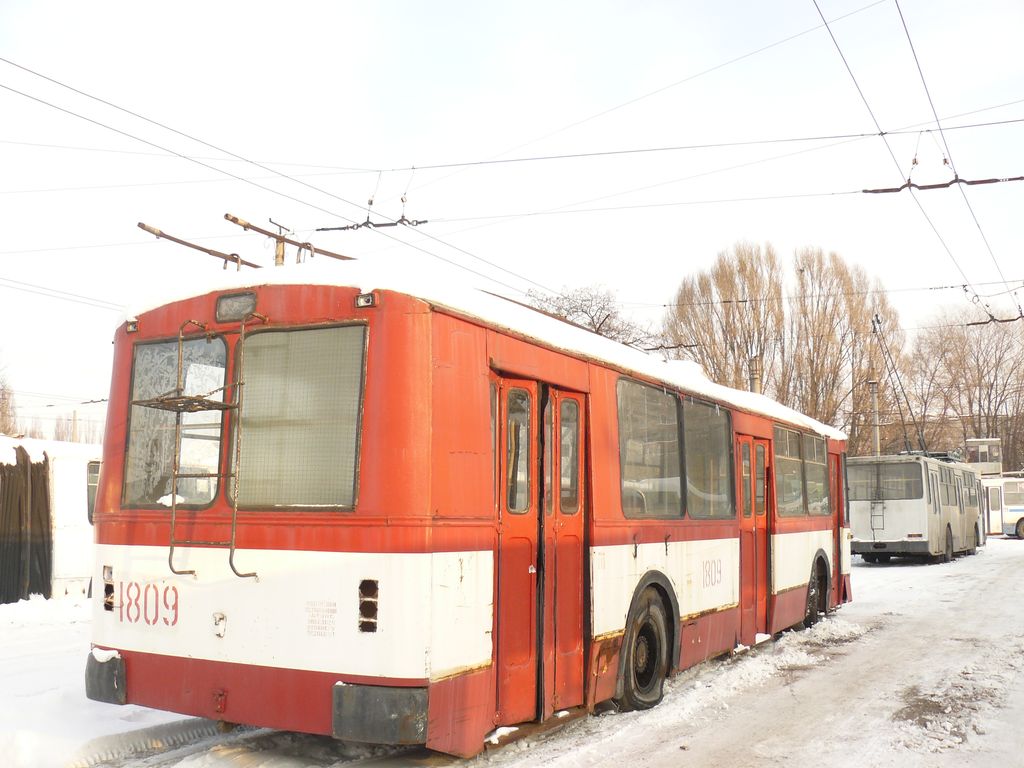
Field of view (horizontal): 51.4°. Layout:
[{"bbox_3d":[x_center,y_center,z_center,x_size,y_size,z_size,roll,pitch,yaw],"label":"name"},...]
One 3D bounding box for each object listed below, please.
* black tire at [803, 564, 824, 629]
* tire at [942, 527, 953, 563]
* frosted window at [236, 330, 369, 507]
[{"bbox_3d":[3.789,2.674,13.617,0.280,0.980,1.000,-1,-7,20],"label":"black tire"},{"bbox_3d":[12.430,4.597,30.500,0.280,1.000,1.020,-3,-7,30],"label":"tire"},{"bbox_3d":[-1.180,0.178,5.864,0.880,1.000,0.060,-2,-9,28],"label":"frosted window"}]

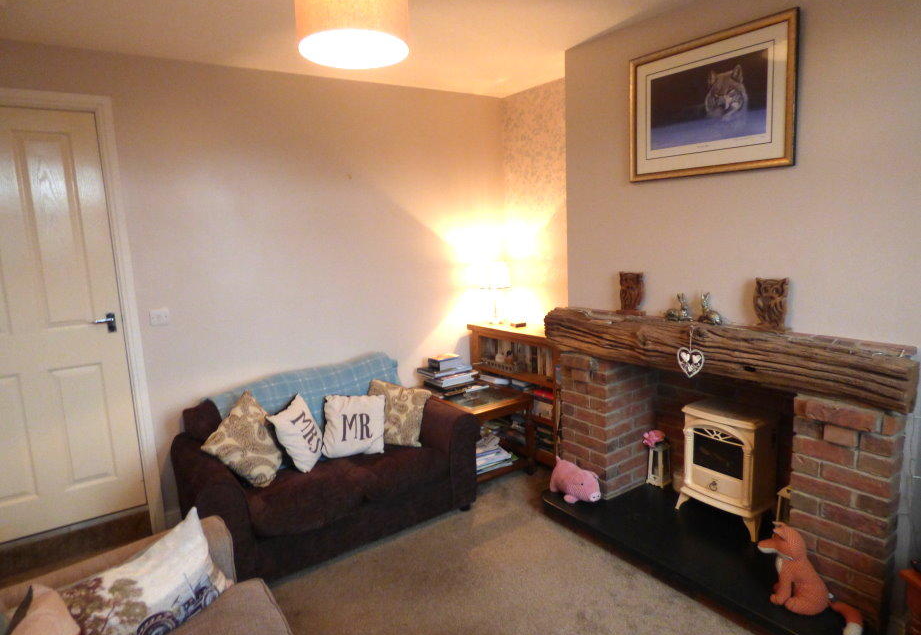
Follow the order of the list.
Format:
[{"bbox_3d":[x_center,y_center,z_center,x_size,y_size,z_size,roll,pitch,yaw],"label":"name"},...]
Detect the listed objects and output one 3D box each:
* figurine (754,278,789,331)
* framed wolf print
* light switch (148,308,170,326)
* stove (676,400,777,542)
[{"bbox_3d":[1.246,-0.051,2.123,0.080,0.205,0.108,-8,10,-34],"label":"figurine"},{"bbox_3d":[1.034,-0.894,2.266,0.030,0.562,0.720,-9,11,-37],"label":"framed wolf print"},{"bbox_3d":[-1.568,0.002,2.775,0.088,0.087,0.012,-7,10,-30],"label":"light switch"},{"bbox_3d":[1.285,0.721,2.579,0.240,0.540,0.390,-9,11,-37],"label":"stove"}]

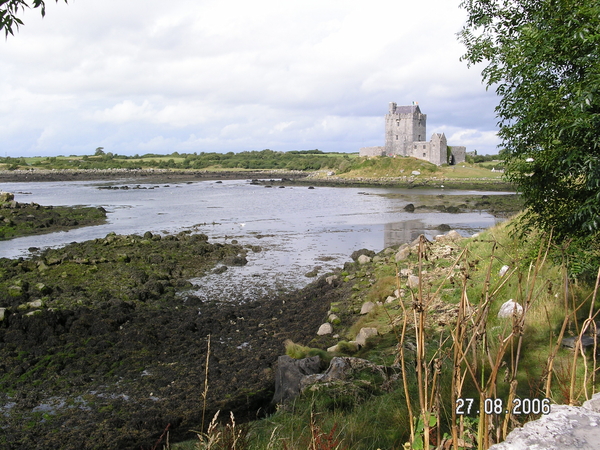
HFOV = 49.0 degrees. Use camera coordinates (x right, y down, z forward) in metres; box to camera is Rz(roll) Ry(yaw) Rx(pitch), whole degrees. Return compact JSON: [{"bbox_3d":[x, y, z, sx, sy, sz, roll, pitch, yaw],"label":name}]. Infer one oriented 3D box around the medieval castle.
[{"bbox_3d":[42.200,-33.300,246.200,32.500,21.600,22.000,4,7,36],"label":"medieval castle"}]

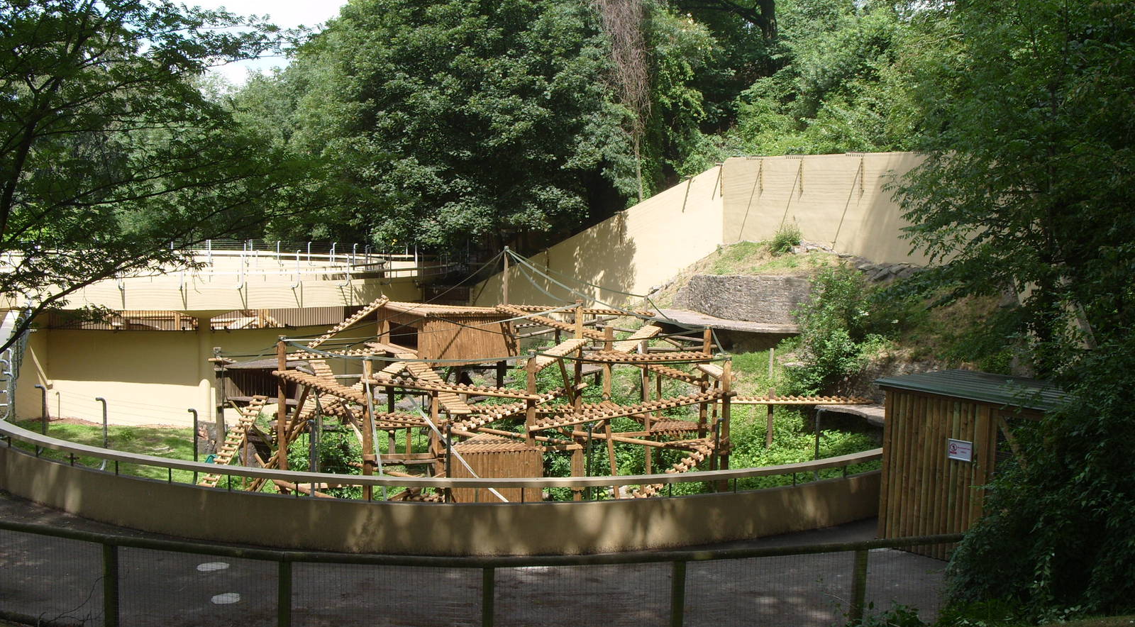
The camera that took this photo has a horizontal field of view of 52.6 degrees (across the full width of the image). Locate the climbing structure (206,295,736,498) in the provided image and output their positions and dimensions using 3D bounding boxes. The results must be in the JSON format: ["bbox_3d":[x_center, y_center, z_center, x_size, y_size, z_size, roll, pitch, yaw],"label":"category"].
[{"bbox_3d":[-2.300,2.050,25.400,11.300,4.200,8.000,1,6,0],"label":"climbing structure"}]

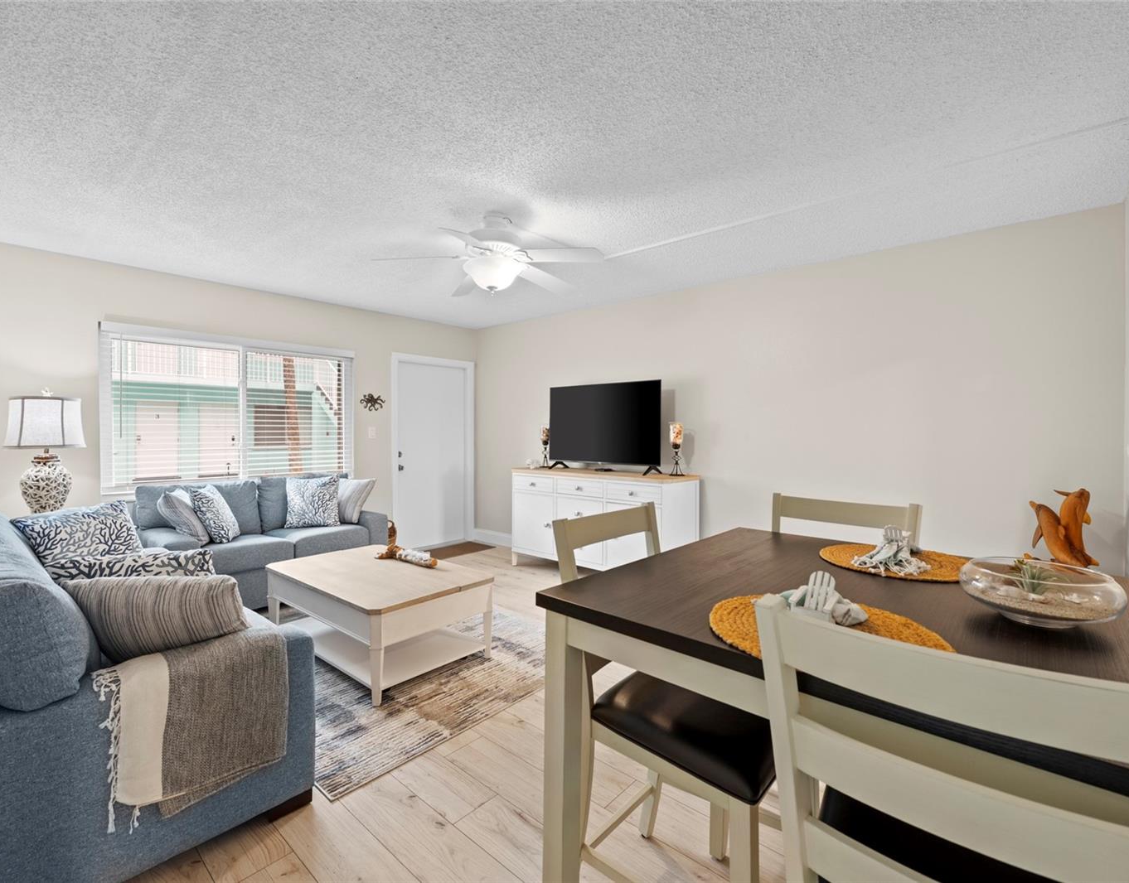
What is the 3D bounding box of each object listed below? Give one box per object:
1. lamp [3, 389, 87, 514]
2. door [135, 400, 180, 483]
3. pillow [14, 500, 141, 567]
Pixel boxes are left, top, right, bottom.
[{"bbox_3d":[-3.107,0.098,3.100,0.350,0.820,0.350,1,1,42],"label":"lamp"},{"bbox_3d":[-10.876,-0.034,13.806,0.060,2.030,0.920,1,1,42],"label":"door"},{"bbox_3d":[-2.333,0.530,2.519,0.150,0.450,0.460,-25,-3,22],"label":"pillow"}]

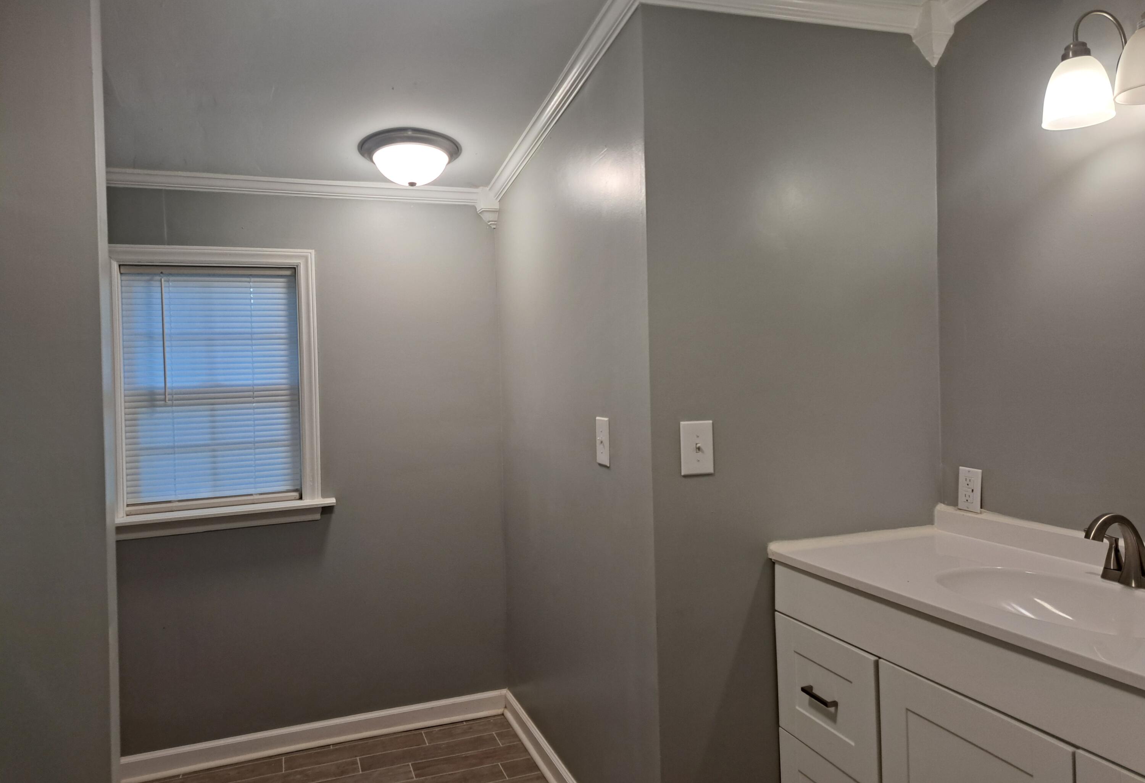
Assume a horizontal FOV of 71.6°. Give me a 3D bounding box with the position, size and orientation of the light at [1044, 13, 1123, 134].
[{"bbox_3d":[1.066,-0.670,1.629,0.205,0.245,0.130,-2,-1,-17],"label":"light"}]

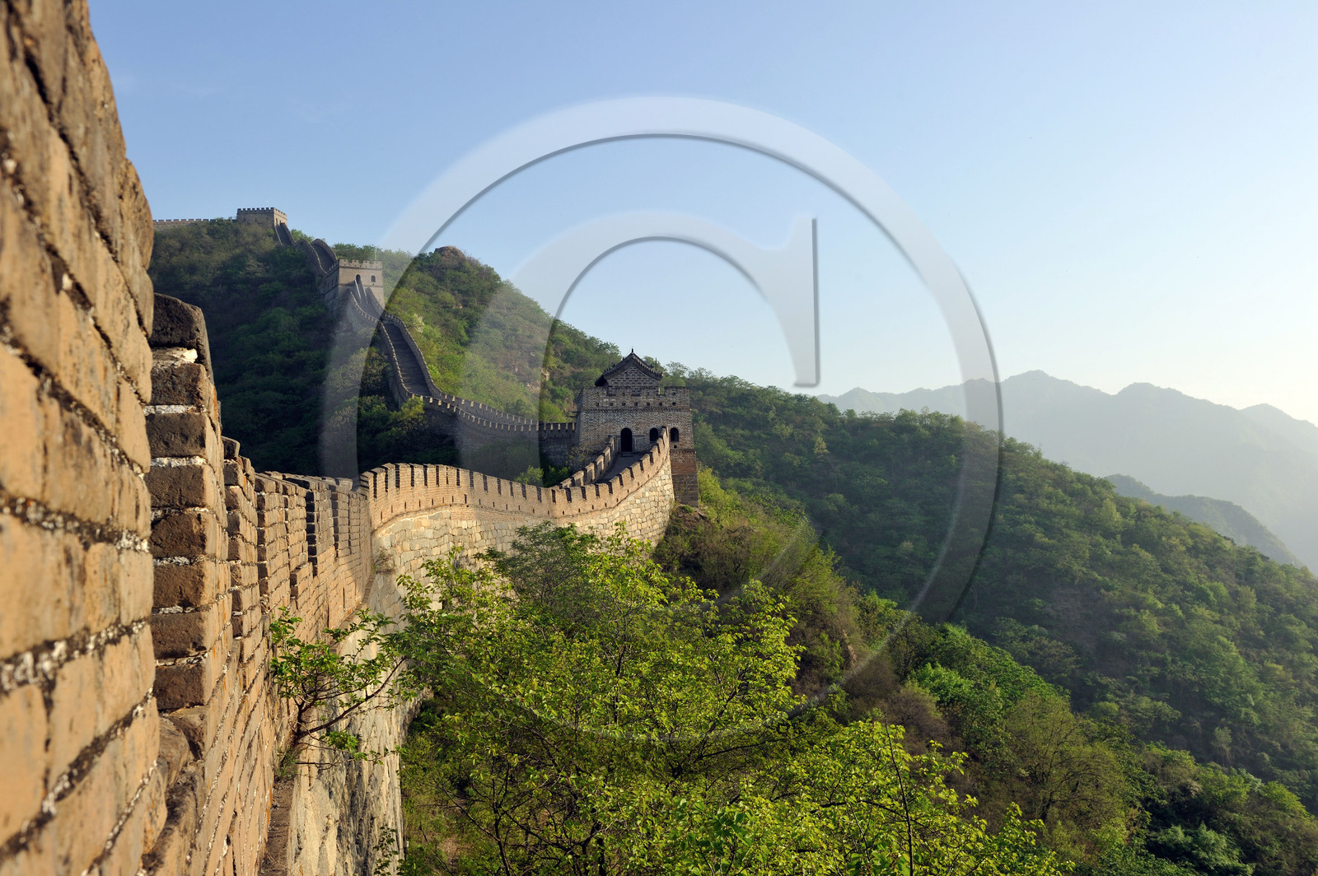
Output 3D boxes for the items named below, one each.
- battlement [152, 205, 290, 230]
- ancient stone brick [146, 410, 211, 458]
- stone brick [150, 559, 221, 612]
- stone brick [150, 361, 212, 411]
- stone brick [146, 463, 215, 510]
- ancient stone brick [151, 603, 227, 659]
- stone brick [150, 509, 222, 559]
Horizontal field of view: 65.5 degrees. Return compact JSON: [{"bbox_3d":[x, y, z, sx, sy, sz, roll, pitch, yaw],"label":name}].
[{"bbox_3d":[-138.875,-68.770,325.000,41.000,6.500,8.500,-1,-1,9],"label":"battlement"},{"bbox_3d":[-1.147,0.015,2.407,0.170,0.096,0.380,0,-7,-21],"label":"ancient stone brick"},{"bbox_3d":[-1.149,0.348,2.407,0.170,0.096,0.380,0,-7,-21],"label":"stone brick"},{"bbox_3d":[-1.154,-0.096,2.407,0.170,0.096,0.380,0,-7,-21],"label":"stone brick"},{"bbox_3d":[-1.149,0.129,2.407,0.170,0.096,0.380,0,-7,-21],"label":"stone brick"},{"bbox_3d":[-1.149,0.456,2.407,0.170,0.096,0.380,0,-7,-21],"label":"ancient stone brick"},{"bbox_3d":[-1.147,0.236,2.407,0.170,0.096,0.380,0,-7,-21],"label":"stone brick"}]

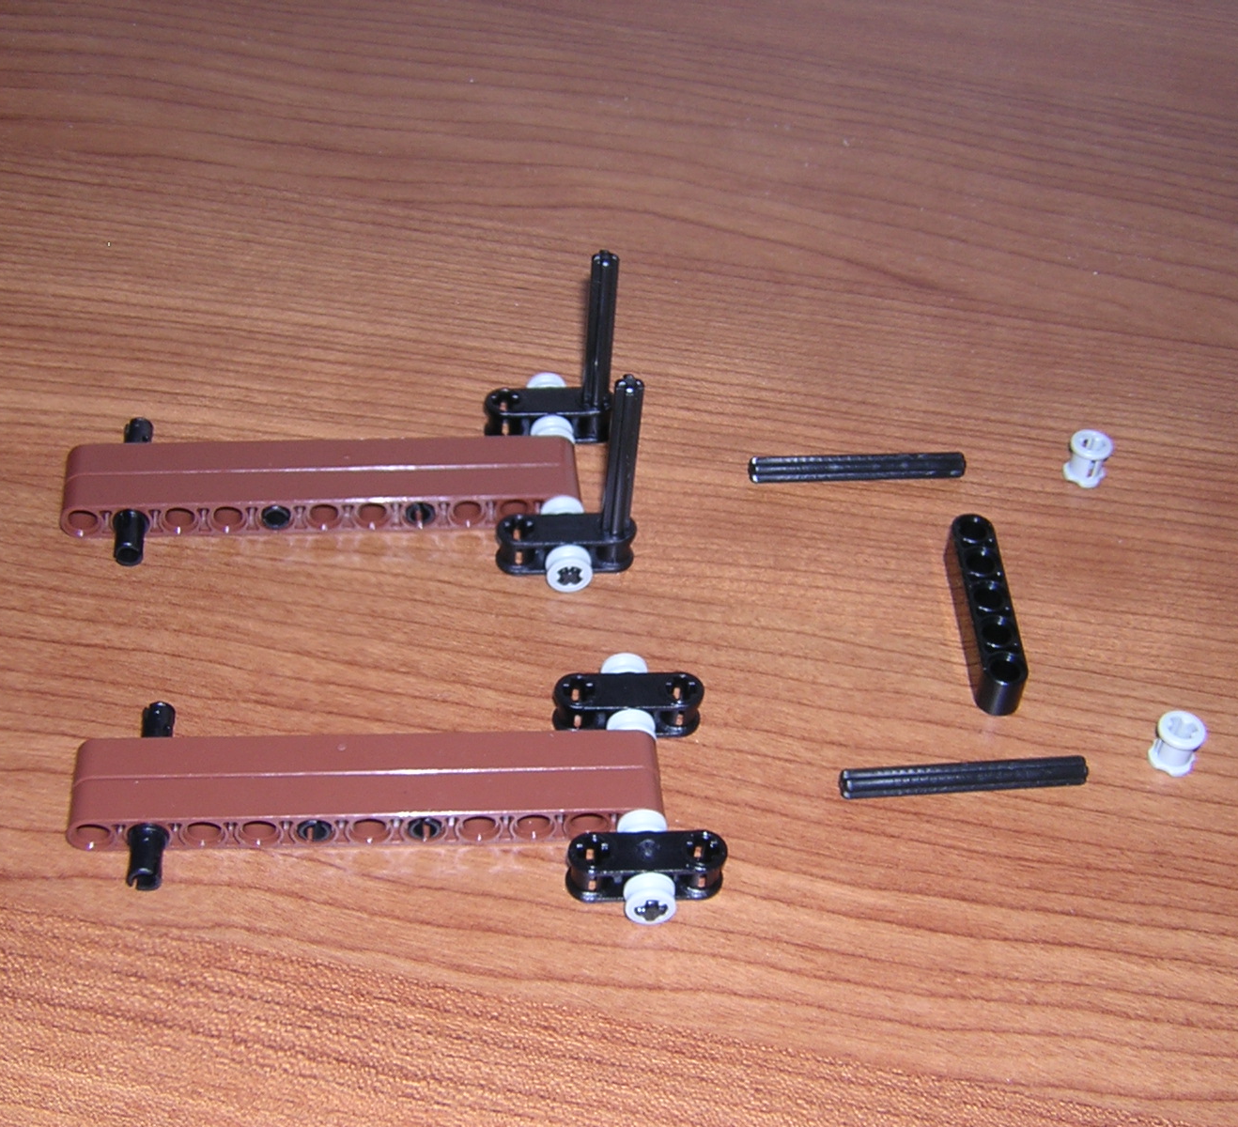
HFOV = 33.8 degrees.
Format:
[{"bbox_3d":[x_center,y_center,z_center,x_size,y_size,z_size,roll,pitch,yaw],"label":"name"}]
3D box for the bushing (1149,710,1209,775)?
[{"bbox_3d":[0.088,0.029,0.321,0.007,0.008,0.007,3,44,-3],"label":"bushing"}]

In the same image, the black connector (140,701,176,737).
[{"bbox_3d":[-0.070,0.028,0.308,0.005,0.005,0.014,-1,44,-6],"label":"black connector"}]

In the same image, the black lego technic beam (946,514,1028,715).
[{"bbox_3d":[0.061,0.008,0.339,0.007,0.008,0.040,1,44,-4],"label":"black lego technic beam"}]

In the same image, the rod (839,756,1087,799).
[{"bbox_3d":[0.054,0.033,0.315,0.040,0.004,0.005,-2,45,-8],"label":"rod"}]

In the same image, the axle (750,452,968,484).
[{"bbox_3d":[0.043,-0.017,0.366,0.040,0.005,0.005,-2,44,-7],"label":"axle"}]

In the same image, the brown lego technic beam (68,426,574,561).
[{"bbox_3d":[-0.051,-0.013,0.351,0.088,0.007,0.016,-2,44,-7],"label":"brown lego technic beam"}]

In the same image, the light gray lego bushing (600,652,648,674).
[{"bbox_3d":[0.001,0.018,0.324,0.007,0.007,0.004,-1,45,-6],"label":"light gray lego bushing"}]

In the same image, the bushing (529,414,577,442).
[{"bbox_3d":[-0.012,-0.022,0.363,0.007,0.007,0.004,-2,44,-7],"label":"bushing"}]

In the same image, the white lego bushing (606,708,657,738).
[{"bbox_3d":[0.002,0.026,0.316,0.007,0.007,0.004,-1,44,-6],"label":"white lego bushing"}]

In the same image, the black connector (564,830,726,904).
[{"bbox_3d":[0.004,0.044,0.297,0.024,0.008,0.008,-1,44,-6],"label":"black connector"}]

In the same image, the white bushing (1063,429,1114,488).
[{"bbox_3d":[0.085,-0.019,0.370,0.007,0.008,0.007,3,44,-3],"label":"white bushing"}]

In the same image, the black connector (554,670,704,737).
[{"bbox_3d":[0.002,0.022,0.320,0.024,0.008,0.008,-1,44,-6],"label":"black connector"}]

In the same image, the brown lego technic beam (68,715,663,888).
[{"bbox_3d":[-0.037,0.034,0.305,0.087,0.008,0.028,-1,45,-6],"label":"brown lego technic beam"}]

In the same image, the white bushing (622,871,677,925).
[{"bbox_3d":[0.005,0.048,0.293,0.007,0.007,0.004,-1,44,-6],"label":"white bushing"}]

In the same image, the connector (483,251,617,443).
[{"bbox_3d":[-0.011,-0.037,0.356,0.024,0.040,0.008,-2,45,-7],"label":"connector"}]

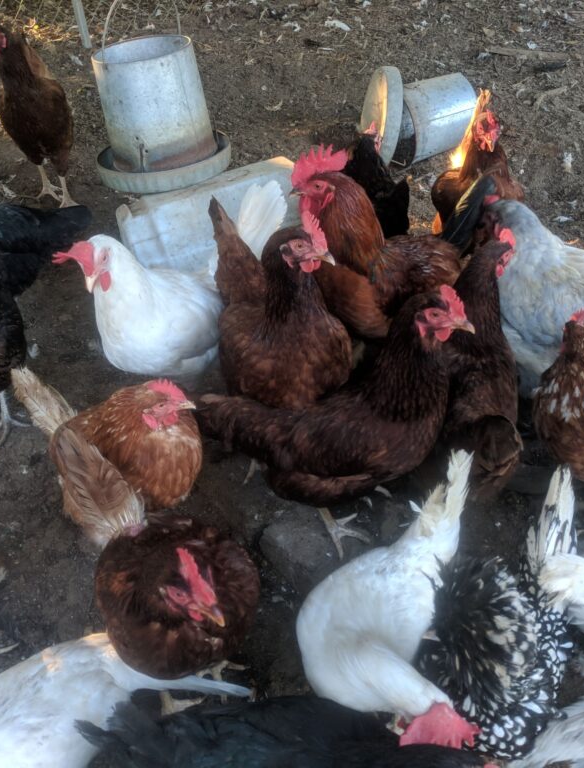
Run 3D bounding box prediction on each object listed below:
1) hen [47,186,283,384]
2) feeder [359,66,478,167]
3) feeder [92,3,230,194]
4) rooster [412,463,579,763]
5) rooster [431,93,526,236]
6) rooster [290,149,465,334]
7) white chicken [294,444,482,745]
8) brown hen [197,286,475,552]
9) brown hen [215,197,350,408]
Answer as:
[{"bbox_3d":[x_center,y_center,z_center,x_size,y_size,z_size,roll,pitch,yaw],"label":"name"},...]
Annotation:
[{"bbox_3d":[-0.178,-0.165,1.426,0.390,0.380,0.210,-29,46,-26],"label":"hen"},{"bbox_3d":[0.385,-0.813,2.317,0.281,0.281,0.281,-10,37,-12],"label":"feeder"},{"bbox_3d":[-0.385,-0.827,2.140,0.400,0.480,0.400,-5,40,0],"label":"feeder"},{"bbox_3d":[0.253,0.292,0.941,0.187,0.343,0.333,7,40,18],"label":"rooster"},{"bbox_3d":[0.372,-0.436,1.653,0.210,0.430,0.370,-2,41,3],"label":"rooster"},{"bbox_3d":[0.178,-0.238,1.481,0.406,0.484,0.198,-9,38,-2],"label":"rooster"},{"bbox_3d":[0.124,0.280,0.968,0.208,0.354,0.333,17,44,29],"label":"white chicken"},{"bbox_3d":[0.067,0.057,1.121,0.390,0.410,0.210,-5,40,0],"label":"brown hen"},{"bbox_3d":[-0.051,-0.125,1.429,0.198,0.421,0.354,-27,42,-23],"label":"brown hen"}]

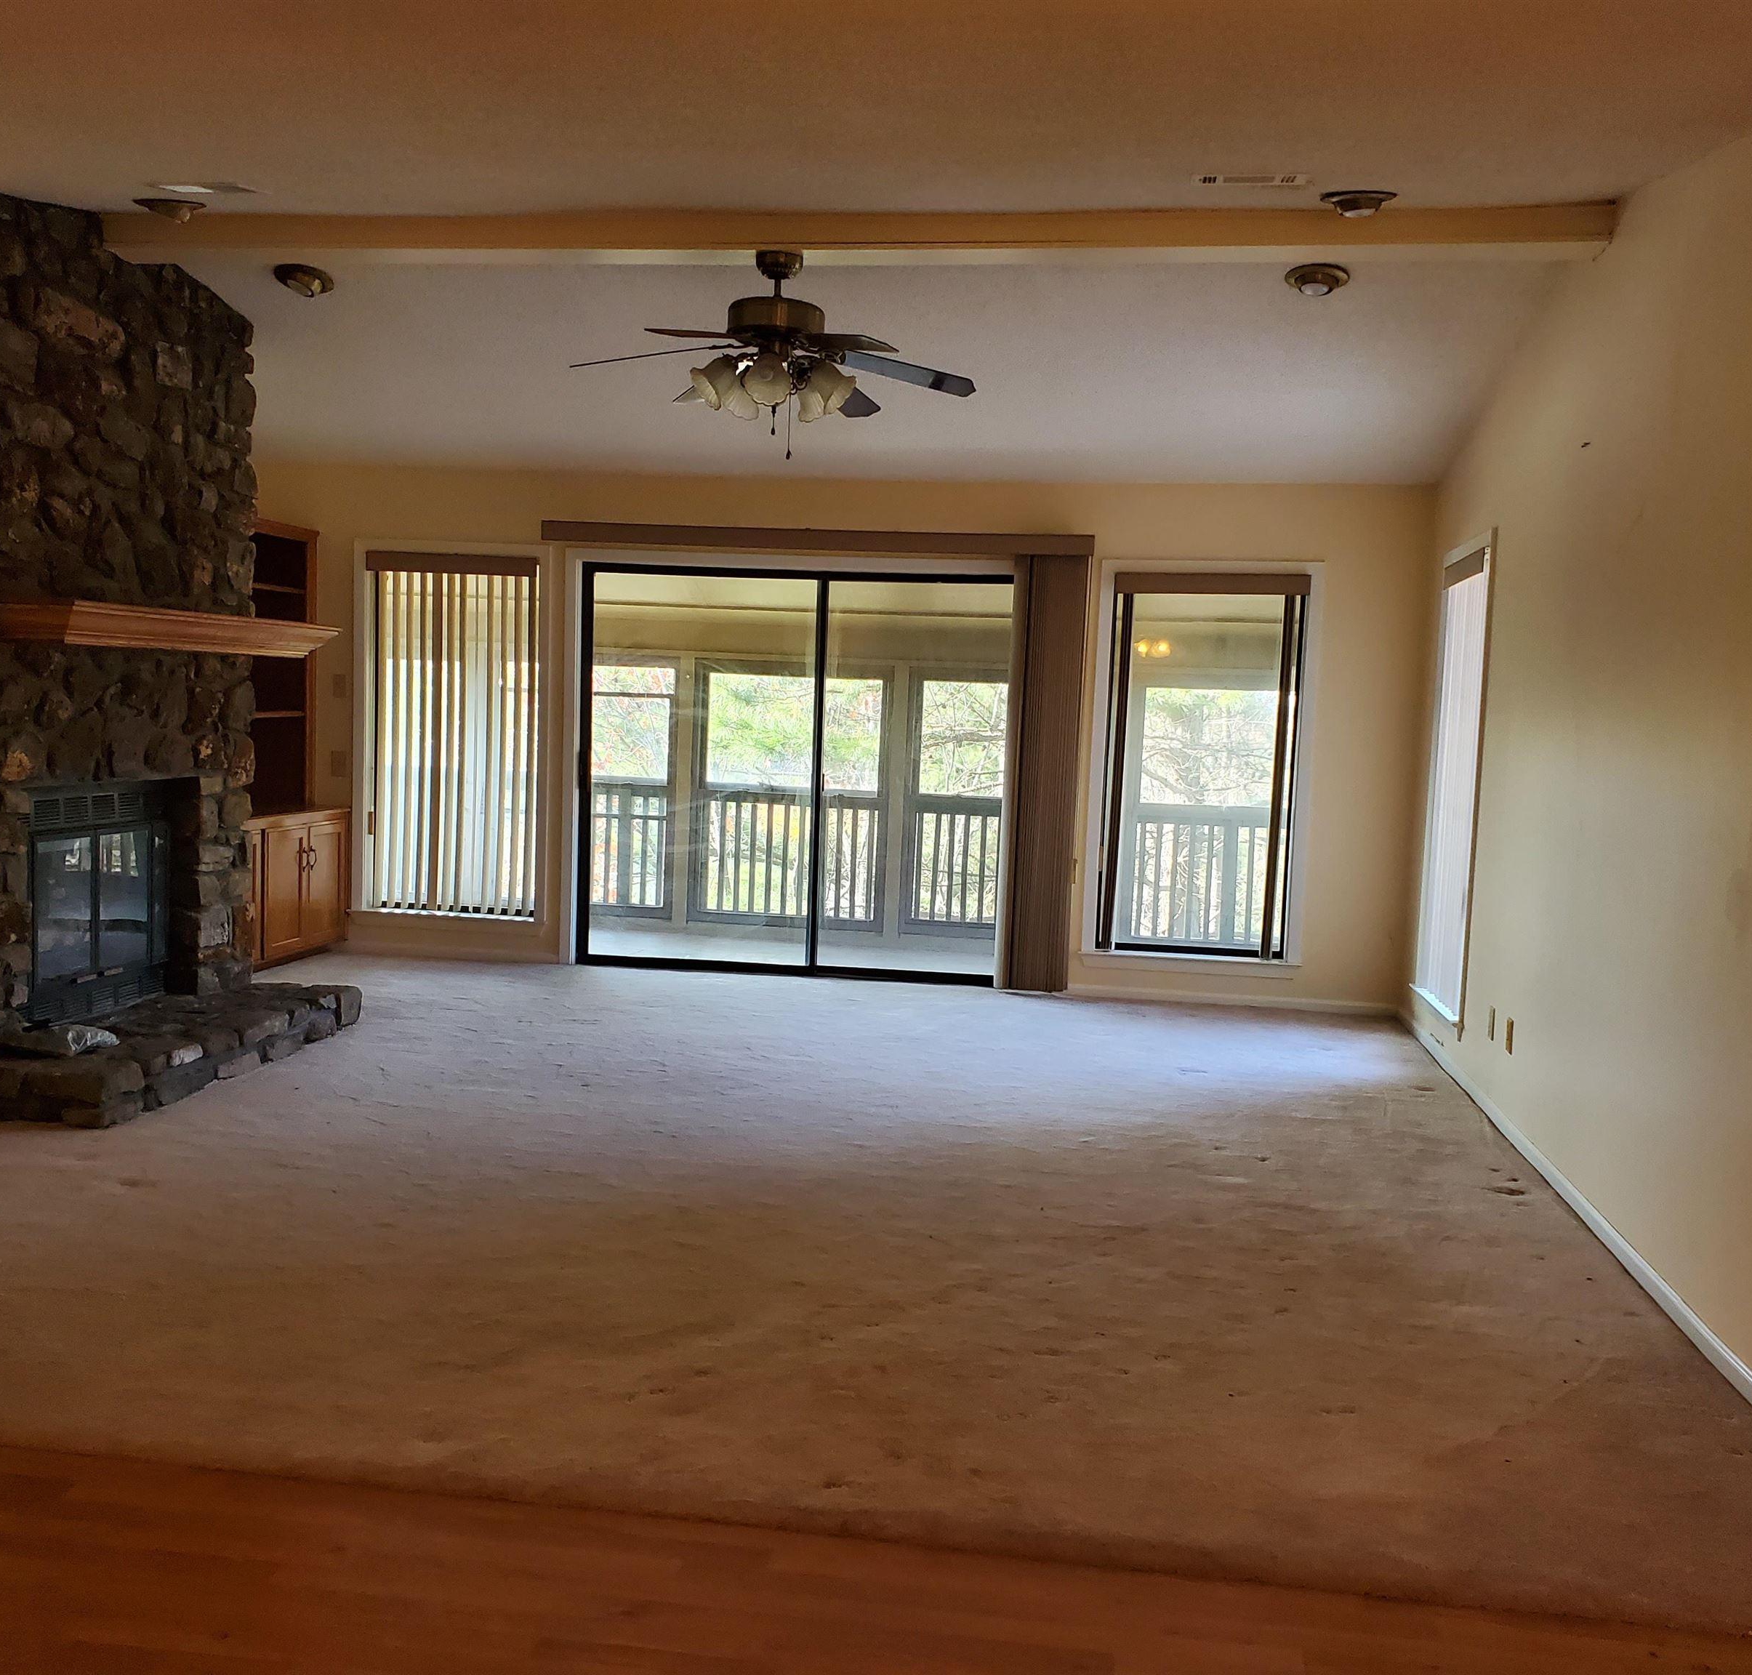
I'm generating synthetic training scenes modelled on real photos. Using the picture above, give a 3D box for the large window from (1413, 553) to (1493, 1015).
[{"bbox_3d":[2.420,-0.234,6.973,0.100,1.861,0.929,3,5,8],"label":"large window"}]

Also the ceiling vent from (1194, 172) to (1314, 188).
[{"bbox_3d":[1.027,-1.790,4.586,0.310,0.025,0.200,3,14,8],"label":"ceiling vent"}]

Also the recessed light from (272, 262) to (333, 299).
[{"bbox_3d":[-2.110,-2.037,6.188,0.210,0.065,0.210,3,-7,8],"label":"recessed light"}]

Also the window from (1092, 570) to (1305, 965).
[{"bbox_3d":[1.535,-0.327,7.899,0.887,1.812,0.100,3,5,8],"label":"window"}]

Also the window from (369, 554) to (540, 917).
[{"bbox_3d":[-2.135,-0.500,8.386,0.902,1.799,0.100,3,5,8],"label":"window"}]

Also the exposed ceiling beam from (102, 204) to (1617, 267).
[{"bbox_3d":[-0.204,-1.956,5.459,4.877,0.122,0.209,3,5,8],"label":"exposed ceiling beam"}]

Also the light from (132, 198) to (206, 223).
[{"bbox_3d":[-2.277,-2.013,5.419,0.210,0.070,0.210,3,14,8],"label":"light"}]

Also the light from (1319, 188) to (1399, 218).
[{"bbox_3d":[1.398,-1.828,4.865,0.210,0.065,0.210,3,14,8],"label":"light"}]

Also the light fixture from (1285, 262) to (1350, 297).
[{"bbox_3d":[1.489,-1.857,5.644,0.210,0.070,0.210,3,-6,8],"label":"light fixture"}]

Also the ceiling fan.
[{"bbox_3d":[-0.321,-1.638,5.466,1.360,0.550,1.360,3,5,8],"label":"ceiling fan"}]

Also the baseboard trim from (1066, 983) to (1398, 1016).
[{"bbox_3d":[1.682,0.771,7.938,1.569,0.058,0.017,3,5,8],"label":"baseboard trim"}]

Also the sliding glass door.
[{"bbox_3d":[-0.316,-0.299,8.233,2.312,1.988,0.120,3,5,8],"label":"sliding glass door"}]

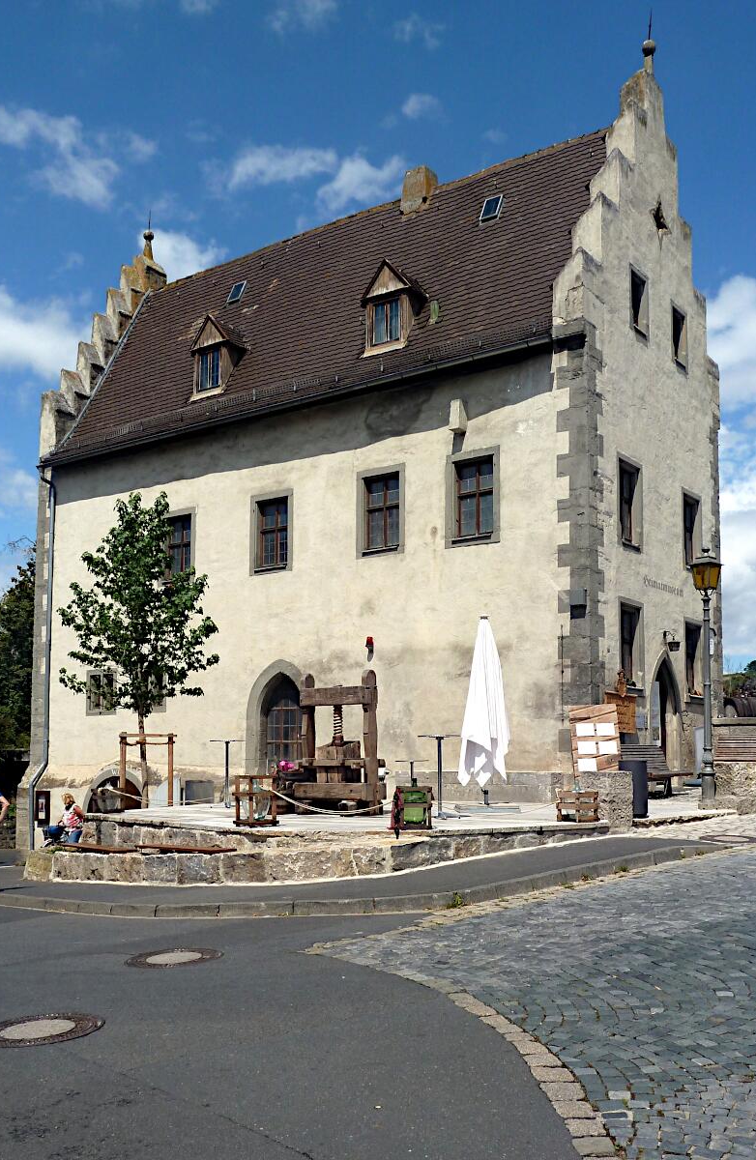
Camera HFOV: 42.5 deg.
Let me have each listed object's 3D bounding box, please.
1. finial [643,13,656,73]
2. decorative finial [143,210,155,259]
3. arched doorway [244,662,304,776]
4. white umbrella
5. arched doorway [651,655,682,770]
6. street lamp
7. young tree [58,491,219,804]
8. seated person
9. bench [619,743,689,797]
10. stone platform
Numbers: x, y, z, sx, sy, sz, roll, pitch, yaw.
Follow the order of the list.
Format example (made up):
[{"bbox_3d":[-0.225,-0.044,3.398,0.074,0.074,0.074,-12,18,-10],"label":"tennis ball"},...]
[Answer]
[{"bbox_3d":[5.740,-11.338,20.500,0.280,1.420,0.280,-1,-10,0],"label":"finial"},{"bbox_3d":[-6.331,-9.517,26.800,0.290,1.450,0.290,-1,-10,0],"label":"decorative finial"},{"bbox_3d":[-1.843,2.913,19.200,1.750,2.600,0.320,-5,-10,33],"label":"arched doorway"},{"bbox_3d":[1.645,1.915,15.100,0.780,2.750,0.750,0,-8,0],"label":"white umbrella"},{"bbox_3d":[5.219,2.551,18.000,0.320,2.400,1.330,-7,-11,40],"label":"arched doorway"},{"bbox_3d":[5.122,1.404,15.100,0.480,3.950,0.480,-1,-10,0],"label":"street lamp"},{"bbox_3d":[-4.340,1.276,17.700,2.800,5.600,2.800,2,-8,-14],"label":"young tree"},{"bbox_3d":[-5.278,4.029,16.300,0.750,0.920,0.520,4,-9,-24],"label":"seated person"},{"bbox_3d":[4.604,3.163,16.100,0.650,0.850,1.750,-7,-11,40],"label":"bench"},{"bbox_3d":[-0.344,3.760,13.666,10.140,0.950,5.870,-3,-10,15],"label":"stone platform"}]

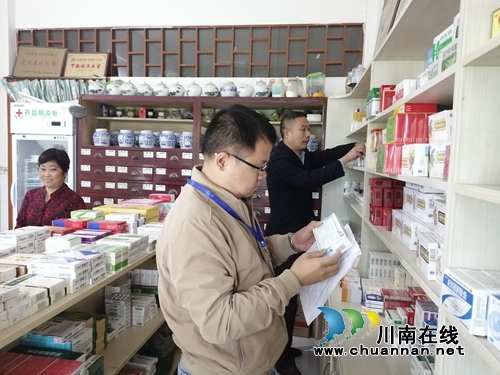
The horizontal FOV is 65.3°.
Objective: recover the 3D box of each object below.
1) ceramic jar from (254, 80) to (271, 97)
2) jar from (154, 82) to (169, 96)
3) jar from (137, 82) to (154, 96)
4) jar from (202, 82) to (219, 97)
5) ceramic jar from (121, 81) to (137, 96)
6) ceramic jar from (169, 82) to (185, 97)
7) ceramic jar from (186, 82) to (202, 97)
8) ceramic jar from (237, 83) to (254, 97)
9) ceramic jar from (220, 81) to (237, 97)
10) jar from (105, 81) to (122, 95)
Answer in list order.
[{"bbox_3d":[0.102,-0.799,3.188,0.131,0.149,0.131,2,4,0],"label":"ceramic jar"},{"bbox_3d":[-0.755,-0.832,3.323,0.135,0.141,0.135,2,4,0],"label":"jar"},{"bbox_3d":[-0.897,-0.836,3.346,0.141,0.136,0.141,2,4,0],"label":"jar"},{"bbox_3d":[-0.323,-0.813,3.256,0.133,0.141,0.133,2,4,0],"label":"jar"},{"bbox_3d":[-1.045,-0.847,3.369,0.140,0.146,0.140,2,4,0],"label":"ceramic jar"},{"bbox_3d":[-0.613,-0.822,3.301,0.135,0.132,0.135,2,4,0],"label":"ceramic jar"},{"bbox_3d":[-0.468,-0.820,3.278,0.136,0.141,0.136,2,4,0],"label":"ceramic jar"},{"bbox_3d":[-0.033,-0.789,3.211,0.136,0.116,0.136,2,4,0],"label":"ceramic jar"},{"bbox_3d":[-0.174,-0.807,3.232,0.141,0.141,0.141,2,4,0],"label":"ceramic jar"},{"bbox_3d":[-1.183,-0.853,3.391,0.135,0.146,0.135,2,4,0],"label":"jar"}]

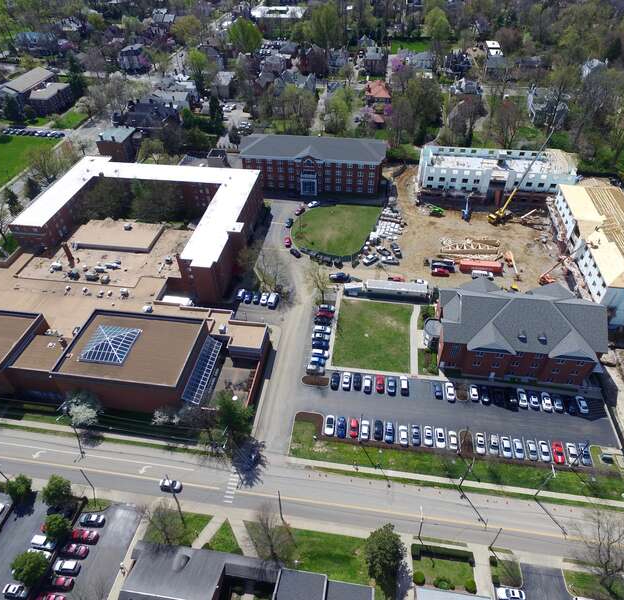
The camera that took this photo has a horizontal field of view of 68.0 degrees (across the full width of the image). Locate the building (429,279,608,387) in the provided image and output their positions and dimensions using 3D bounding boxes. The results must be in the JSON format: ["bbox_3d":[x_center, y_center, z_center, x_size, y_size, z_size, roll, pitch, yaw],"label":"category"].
[{"bbox_3d":[50.810,5.290,117.850,38.400,17.000,25.000,5,43,7],"label":"building"}]

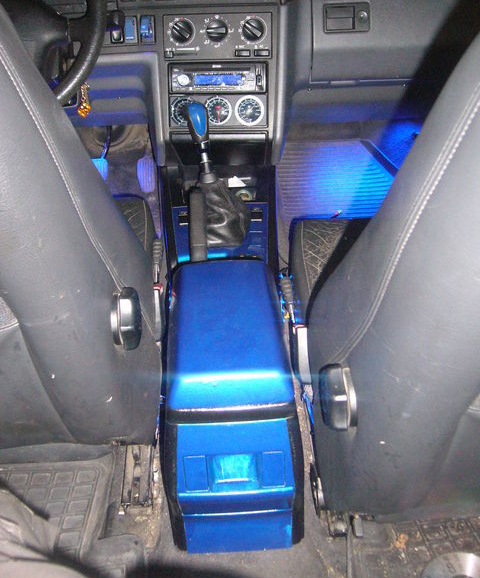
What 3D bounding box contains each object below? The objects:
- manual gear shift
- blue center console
[{"bbox_3d":[-0.041,-0.208,1.190,0.118,0.242,0.130,-2,32,-4],"label":"manual gear shift"},{"bbox_3d":[-0.020,0.156,1.009,0.176,0.221,0.445,-2,32,-4],"label":"blue center console"}]

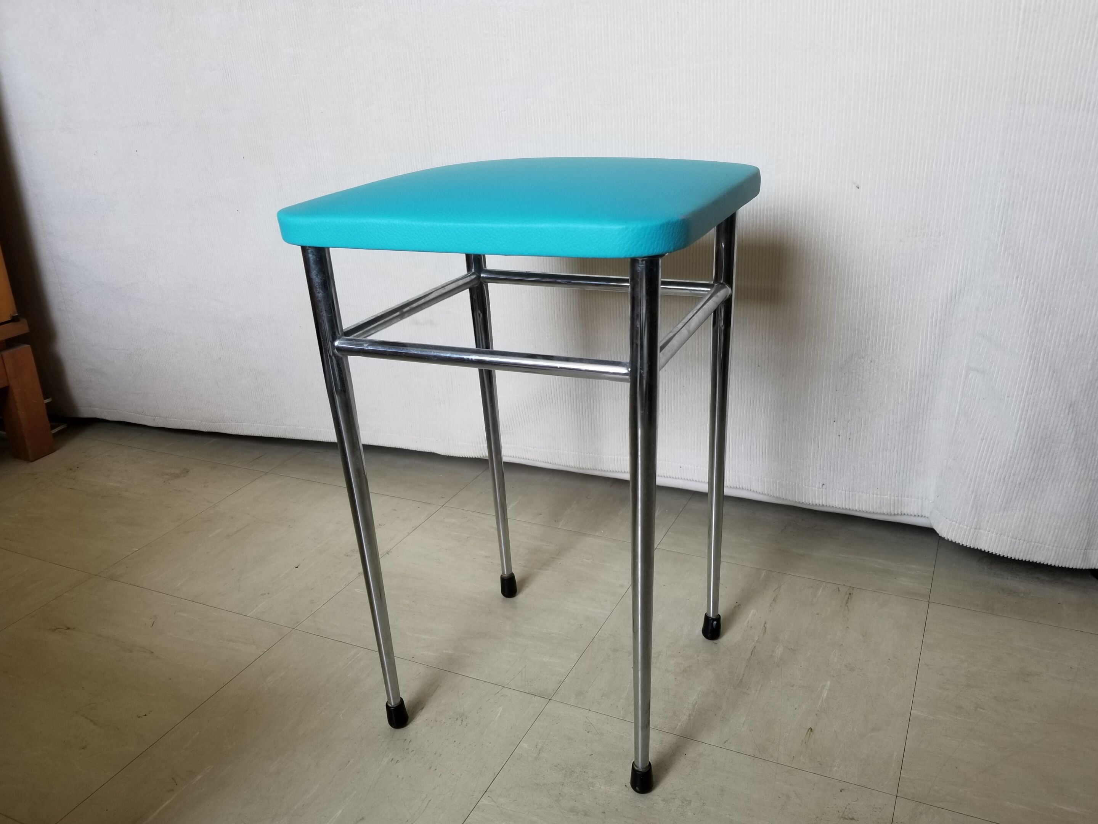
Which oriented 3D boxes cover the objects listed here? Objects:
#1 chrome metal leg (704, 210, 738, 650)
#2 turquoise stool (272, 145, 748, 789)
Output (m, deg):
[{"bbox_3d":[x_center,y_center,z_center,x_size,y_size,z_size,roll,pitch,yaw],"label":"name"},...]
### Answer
[{"bbox_3d":[0.155,0.024,0.751,0.021,0.429,0.021,7,23,23],"label":"chrome metal leg"},{"bbox_3d":[0.002,0.032,0.698,0.290,0.466,0.286,6,23,23],"label":"turquoise stool"}]

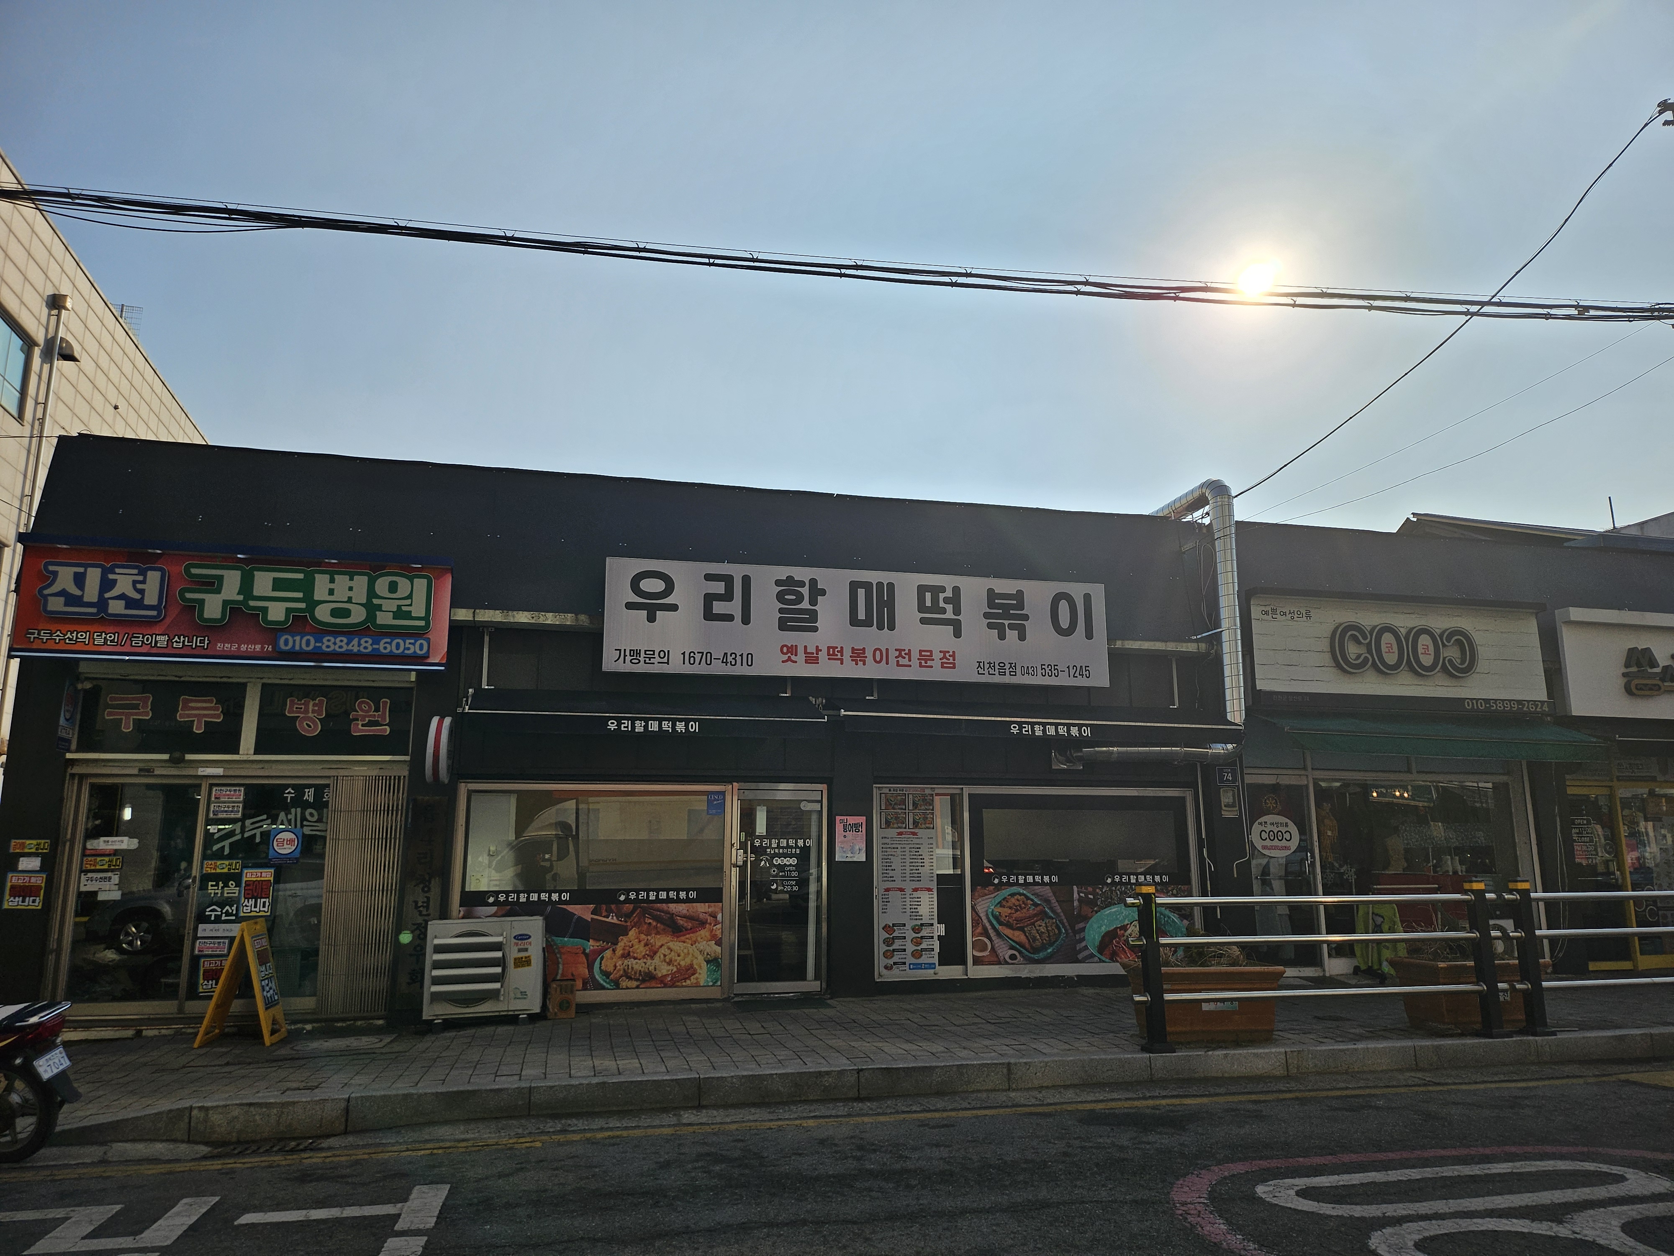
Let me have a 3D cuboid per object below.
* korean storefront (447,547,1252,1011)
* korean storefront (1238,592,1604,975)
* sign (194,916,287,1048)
[{"bbox_3d":[0.381,1.444,10.954,7.750,4.010,1.100,3,-11,-14],"label":"korean storefront"},{"bbox_3d":[6.222,1.697,12.410,3.900,4.000,1.100,3,-11,-14],"label":"korean storefront"},{"bbox_3d":[-4.401,2.639,8.684,0.490,0.867,0.540,2,-11,-11],"label":"sign"}]

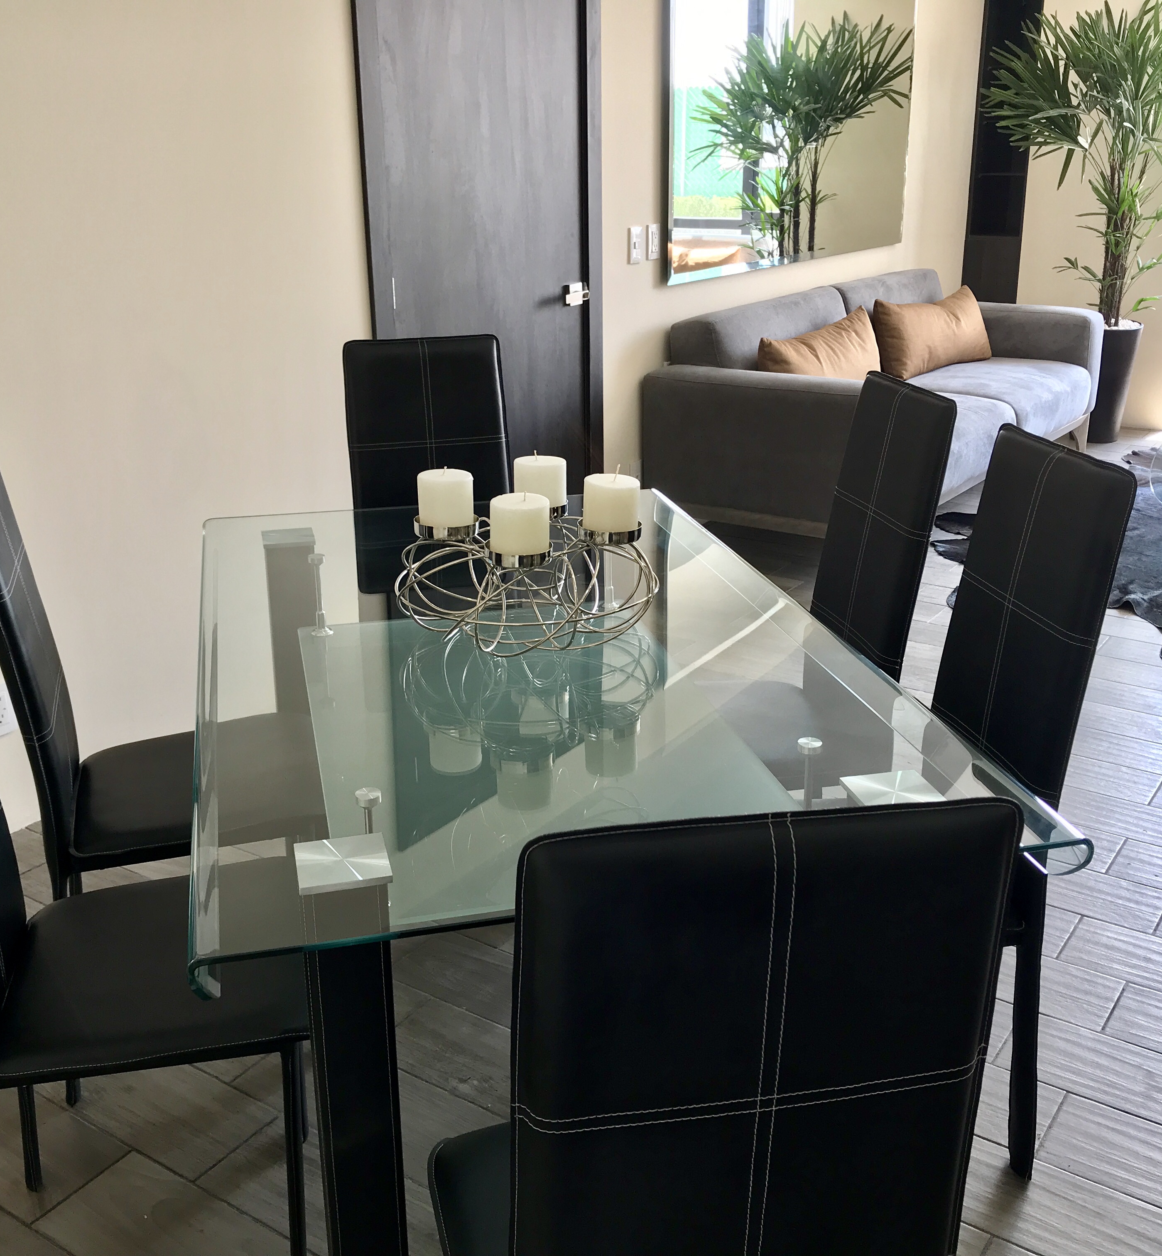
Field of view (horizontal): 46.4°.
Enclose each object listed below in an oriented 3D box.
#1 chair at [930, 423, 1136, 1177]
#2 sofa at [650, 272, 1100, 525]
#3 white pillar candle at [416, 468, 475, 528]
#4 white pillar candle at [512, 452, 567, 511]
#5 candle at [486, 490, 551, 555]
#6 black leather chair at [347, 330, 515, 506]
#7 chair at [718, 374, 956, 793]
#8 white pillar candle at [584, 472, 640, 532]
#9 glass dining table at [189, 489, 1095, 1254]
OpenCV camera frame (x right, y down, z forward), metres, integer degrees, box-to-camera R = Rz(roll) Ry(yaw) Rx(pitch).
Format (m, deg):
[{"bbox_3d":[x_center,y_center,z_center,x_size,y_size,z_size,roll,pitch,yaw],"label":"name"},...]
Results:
[{"bbox_3d":[0.400,0.280,1.866,0.490,1.043,0.400,-6,21,-13],"label":"chair"},{"bbox_3d":[1.270,-0.938,5.491,0.950,0.800,2.370,13,24,32],"label":"sofa"},{"bbox_3d":[-0.192,-0.182,1.933,0.078,0.071,0.078,-1,20,0],"label":"white pillar candle"},{"bbox_3d":[-0.058,-0.204,1.948,0.076,0.075,0.076,0,20,0],"label":"white pillar candle"},{"bbox_3d":[-0.078,-0.129,1.740,0.076,0.075,0.076,0,20,0],"label":"candle"},{"bbox_3d":[-0.273,-0.033,2.732,0.410,1.033,0.460,-4,20,-11],"label":"black leather chair"},{"bbox_3d":[0.328,0.119,2.297,0.460,1.033,0.410,-6,21,-15],"label":"chair"},{"bbox_3d":[0.042,-0.165,1.837,0.076,0.075,0.076,0,20,0],"label":"white pillar candle"},{"bbox_3d":[-0.093,0.357,2.098,0.896,0.750,1.498,-6,21,-13],"label":"glass dining table"}]

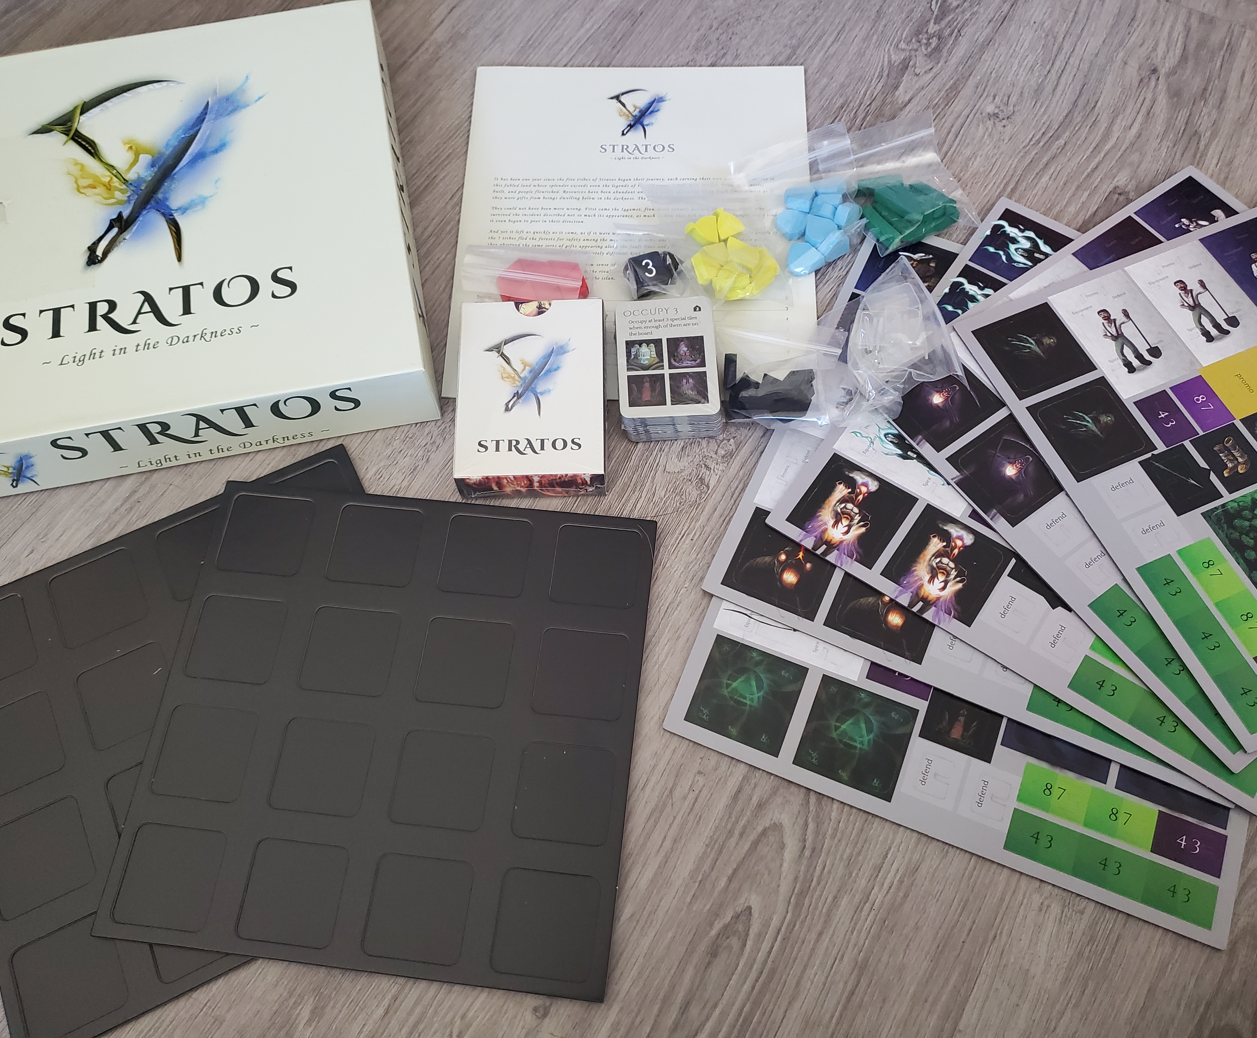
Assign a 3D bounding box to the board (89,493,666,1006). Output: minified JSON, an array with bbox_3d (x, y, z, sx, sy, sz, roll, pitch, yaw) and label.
[{"bbox_3d":[-0.097,0.082,0.435,0.200,0.003,0.196,5,67,4],"label":"board"}]

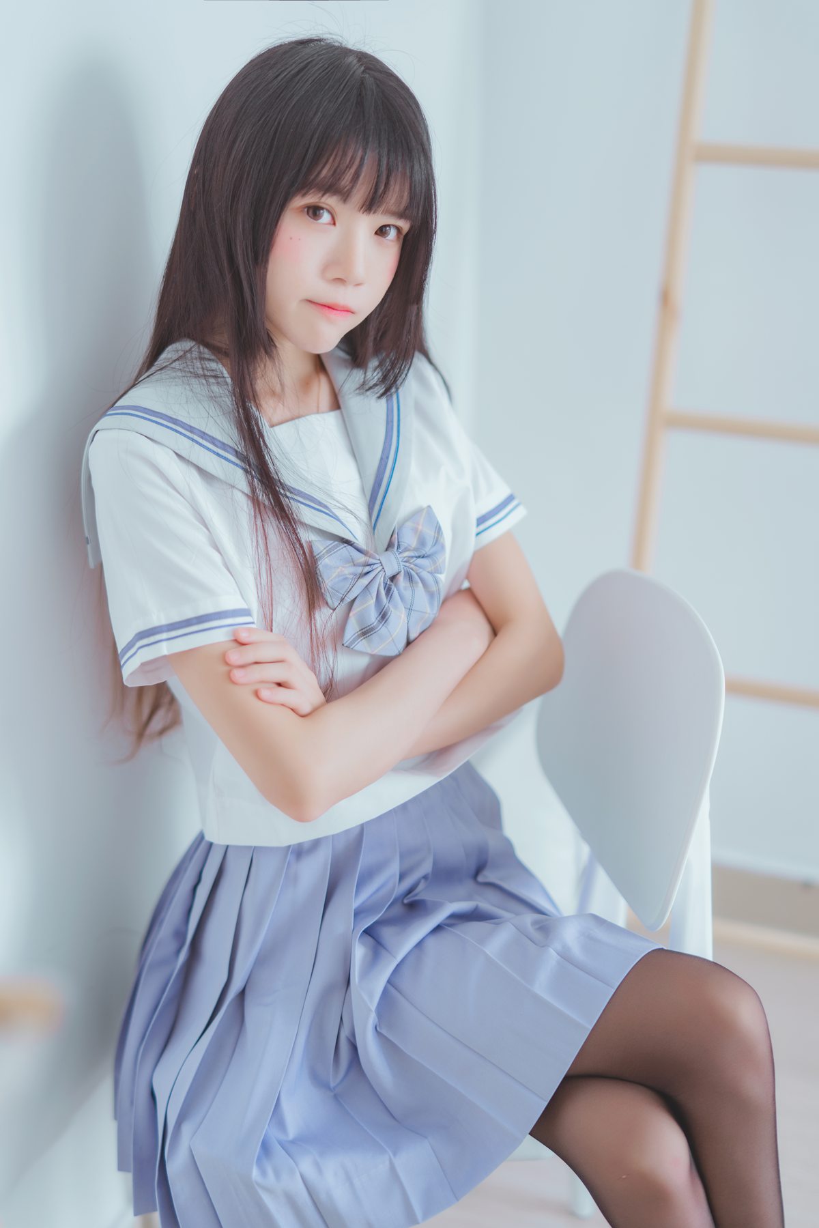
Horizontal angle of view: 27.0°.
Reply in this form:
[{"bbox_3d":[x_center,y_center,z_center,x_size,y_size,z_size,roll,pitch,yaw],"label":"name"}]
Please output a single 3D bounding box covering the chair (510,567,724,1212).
[{"bbox_3d":[0.026,0.390,1.658,0.500,0.810,0.430,-7,23,-13],"label":"chair"}]

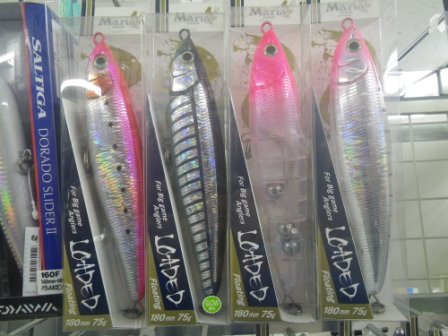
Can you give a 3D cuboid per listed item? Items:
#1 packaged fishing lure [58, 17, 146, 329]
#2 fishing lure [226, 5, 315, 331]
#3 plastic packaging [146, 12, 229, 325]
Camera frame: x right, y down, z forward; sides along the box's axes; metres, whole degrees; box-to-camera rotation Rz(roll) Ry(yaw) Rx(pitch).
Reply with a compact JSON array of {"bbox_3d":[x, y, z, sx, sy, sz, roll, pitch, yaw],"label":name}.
[{"bbox_3d":[-0.078,0.003,0.251,0.053,0.203,0.031,-1,-1,-1],"label":"packaged fishing lure"},{"bbox_3d":[0.031,-0.004,0.248,0.053,0.203,0.031,-1,-2,2],"label":"fishing lure"},{"bbox_3d":[-0.024,0.000,0.252,0.053,0.203,0.031,-1,-1,-1],"label":"plastic packaging"}]

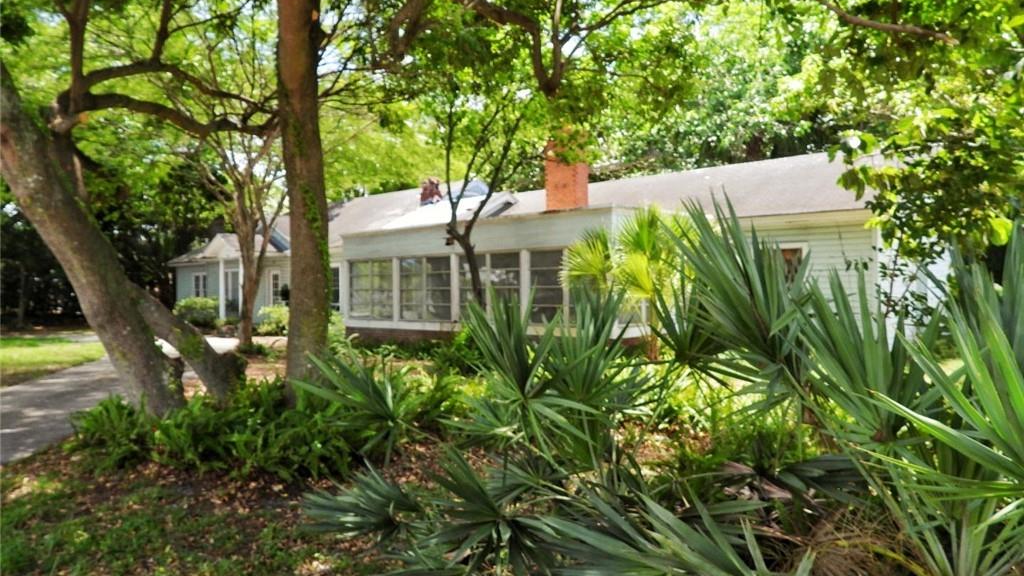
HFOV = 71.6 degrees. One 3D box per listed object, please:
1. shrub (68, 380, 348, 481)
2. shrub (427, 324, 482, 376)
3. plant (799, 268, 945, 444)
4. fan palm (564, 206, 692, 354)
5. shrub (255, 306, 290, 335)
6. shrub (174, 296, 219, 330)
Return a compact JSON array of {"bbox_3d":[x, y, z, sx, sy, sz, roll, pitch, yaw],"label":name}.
[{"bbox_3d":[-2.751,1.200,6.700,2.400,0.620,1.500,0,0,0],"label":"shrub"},{"bbox_3d":[-1.058,1.133,13.300,1.050,0.950,1.000,0,0,0],"label":"shrub"},{"bbox_3d":[1.316,0.262,2.600,0.520,0.660,0.480,0,0,0],"label":"plant"},{"bbox_3d":[2.232,-0.067,13.600,2.400,3.000,2.200,0,0,0],"label":"fan palm"},{"bbox_3d":[-7.793,1.046,23.200,1.250,1.000,1.200,0,0,0],"label":"shrub"},{"bbox_3d":[-11.367,0.916,25.500,1.600,1.250,1.500,0,0,0],"label":"shrub"}]

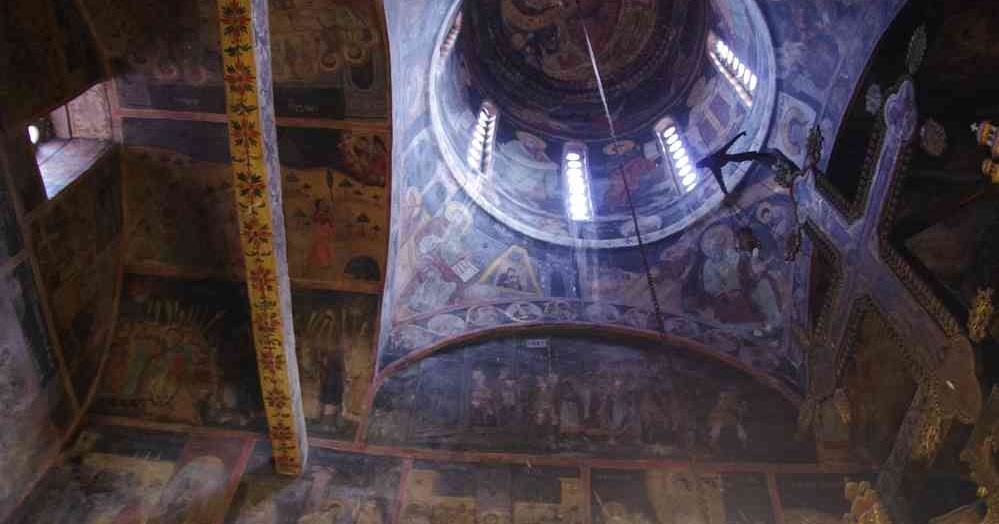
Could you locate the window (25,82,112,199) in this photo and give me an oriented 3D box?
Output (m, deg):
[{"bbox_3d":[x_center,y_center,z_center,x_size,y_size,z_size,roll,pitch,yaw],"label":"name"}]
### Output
[{"bbox_3d":[-3.273,-0.910,5.344,0.491,0.864,0.484,6,-57,3],"label":"window"}]

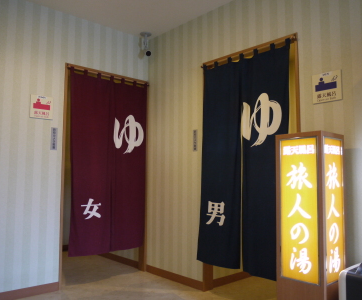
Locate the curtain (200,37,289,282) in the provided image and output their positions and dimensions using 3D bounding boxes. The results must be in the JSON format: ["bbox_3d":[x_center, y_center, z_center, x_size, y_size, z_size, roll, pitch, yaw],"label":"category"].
[{"bbox_3d":[0.464,0.081,2.897,0.100,1.720,0.895,4,-6,-42],"label":"curtain"}]

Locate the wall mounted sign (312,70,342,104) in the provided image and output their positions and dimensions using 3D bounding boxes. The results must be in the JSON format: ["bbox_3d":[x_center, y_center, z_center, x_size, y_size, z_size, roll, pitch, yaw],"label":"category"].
[{"bbox_3d":[0.969,-0.415,2.457,0.010,0.199,0.201,4,-6,-42],"label":"wall mounted sign"}]

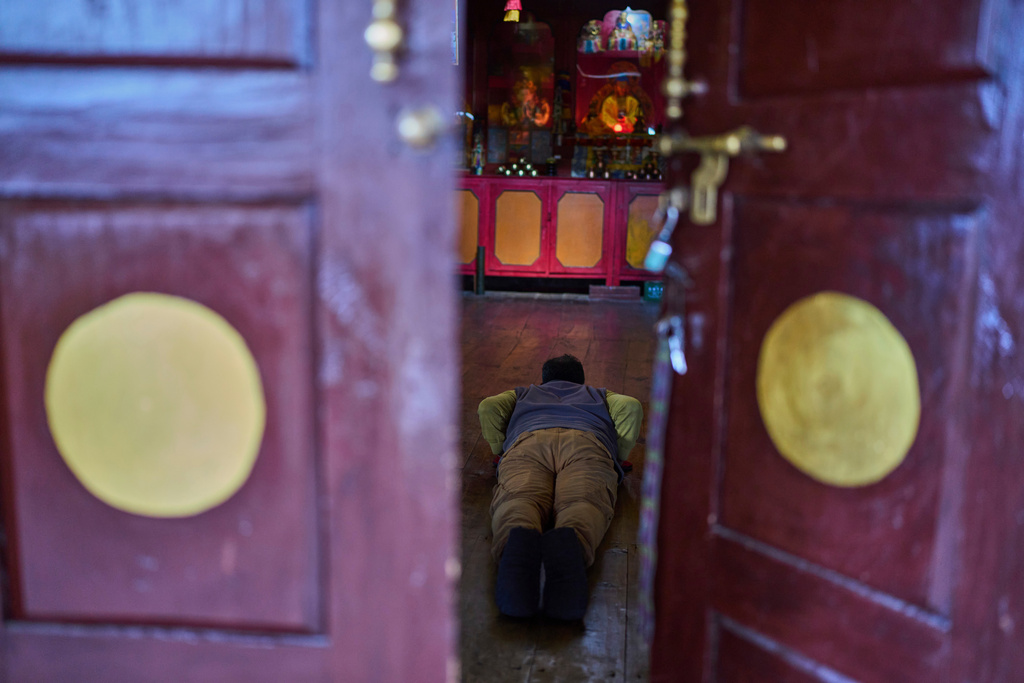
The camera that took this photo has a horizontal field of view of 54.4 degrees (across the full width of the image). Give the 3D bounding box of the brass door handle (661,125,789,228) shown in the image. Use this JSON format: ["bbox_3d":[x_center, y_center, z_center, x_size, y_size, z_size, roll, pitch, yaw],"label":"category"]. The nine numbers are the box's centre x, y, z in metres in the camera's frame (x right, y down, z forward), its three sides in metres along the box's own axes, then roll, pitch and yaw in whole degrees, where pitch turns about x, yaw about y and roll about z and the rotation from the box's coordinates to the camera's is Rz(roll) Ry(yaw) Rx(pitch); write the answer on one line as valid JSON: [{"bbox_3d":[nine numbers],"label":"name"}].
[{"bbox_3d":[0.274,-0.215,1.296,0.050,0.115,0.195,-5,11,-33],"label":"brass door handle"}]

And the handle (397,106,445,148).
[{"bbox_3d":[-0.087,-0.203,0.946,0.045,0.042,0.042,2,9,4],"label":"handle"}]

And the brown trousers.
[{"bbox_3d":[0.127,0.416,2.920,0.400,0.220,0.900,2,9,5],"label":"brown trousers"}]

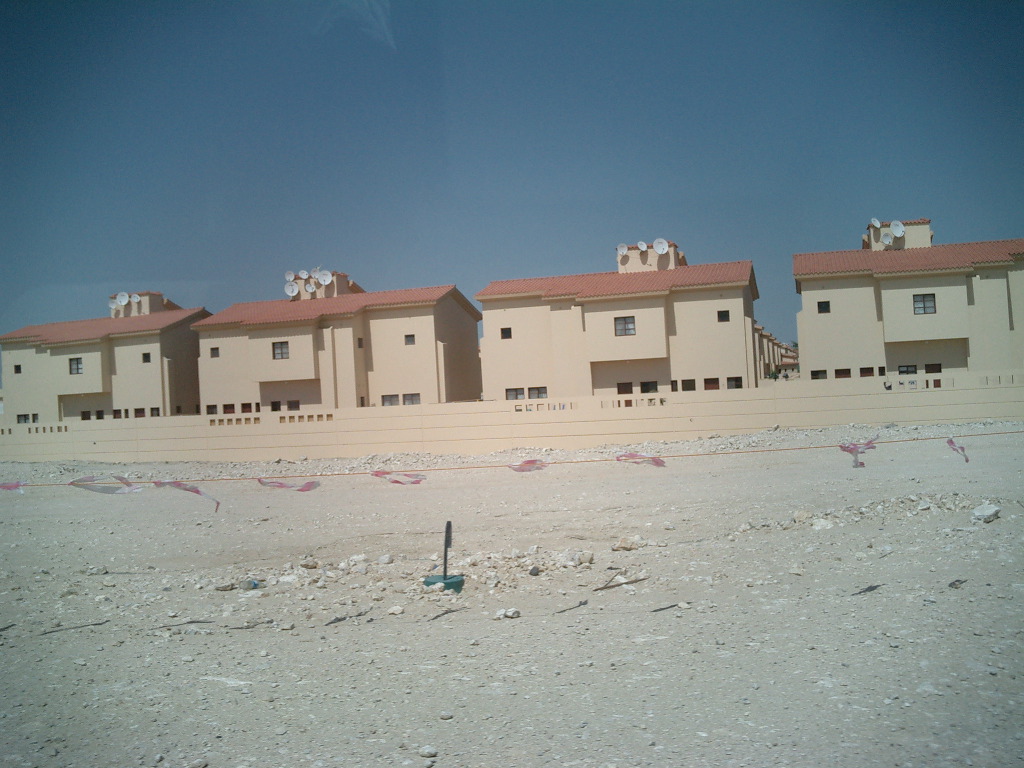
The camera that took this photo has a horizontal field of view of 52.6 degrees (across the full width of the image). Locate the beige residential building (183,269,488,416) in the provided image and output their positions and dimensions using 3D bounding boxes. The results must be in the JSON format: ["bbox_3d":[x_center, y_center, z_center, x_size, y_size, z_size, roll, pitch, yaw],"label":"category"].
[{"bbox_3d":[-10.508,-1.793,64.201,15.600,10.000,9.800,-3,0,16],"label":"beige residential building"}]

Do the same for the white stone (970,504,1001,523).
[{"bbox_3d":[7.408,2.018,16.200,0.440,0.220,0.340,-3,0,16],"label":"white stone"}]

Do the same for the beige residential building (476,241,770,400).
[{"bbox_3d":[6.408,-2.690,59.248,15.100,10.000,9.800,-3,0,16],"label":"beige residential building"}]

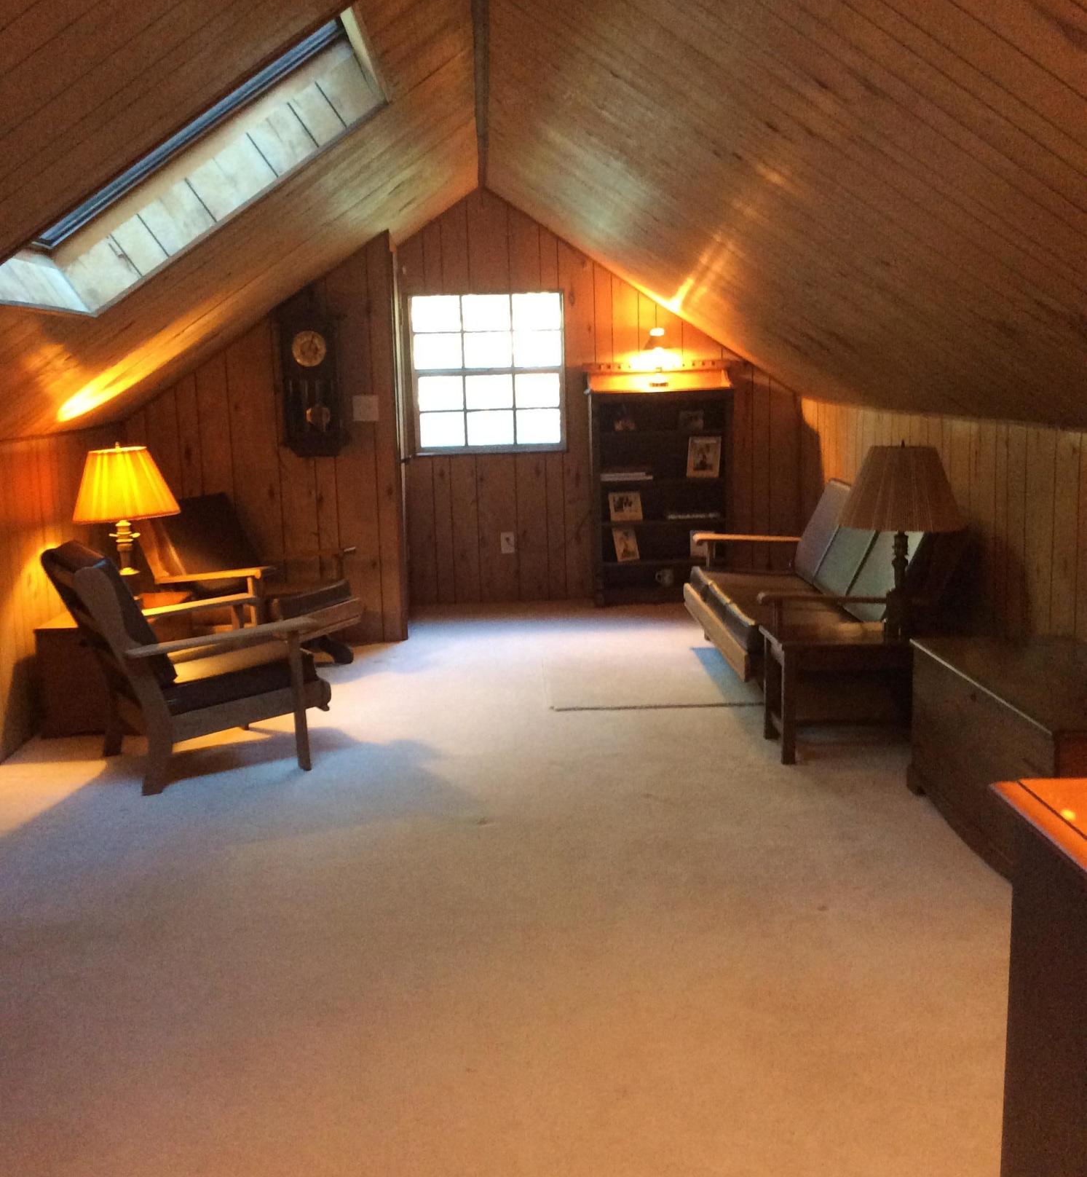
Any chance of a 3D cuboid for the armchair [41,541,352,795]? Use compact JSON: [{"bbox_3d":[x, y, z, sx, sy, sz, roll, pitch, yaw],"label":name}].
[{"bbox_3d":[-1.303,0.236,4.955,0.879,0.837,0.672,-7,11,-29],"label":"armchair"}]

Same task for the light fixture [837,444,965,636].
[{"bbox_3d":[1.268,-0.165,4.771,0.443,0.708,0.443,-2,9,-2],"label":"light fixture"}]

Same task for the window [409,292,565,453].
[{"bbox_3d":[-0.320,-1.282,8.000,0.909,0.942,0.090,-2,9,-2],"label":"window"}]

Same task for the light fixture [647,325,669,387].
[{"bbox_3d":[0.676,-1.363,7.906,0.157,0.350,0.186,-2,9,-2],"label":"light fixture"}]

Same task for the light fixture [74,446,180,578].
[{"bbox_3d":[-1.795,-0.273,5.782,0.458,0.694,0.458,-2,9,-2],"label":"light fixture"}]

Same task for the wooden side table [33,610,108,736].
[{"bbox_3d":[-1.802,0.307,5.783,0.465,0.450,0.786,-2,9,-2],"label":"wooden side table"}]

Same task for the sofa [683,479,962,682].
[{"bbox_3d":[1.194,-0.005,6.070,0.901,0.829,1.988,-2,9,-2],"label":"sofa"}]

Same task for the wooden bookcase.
[{"bbox_3d":[0.697,-0.602,8.039,0.837,1.387,0.257,-2,9,-2],"label":"wooden bookcase"}]

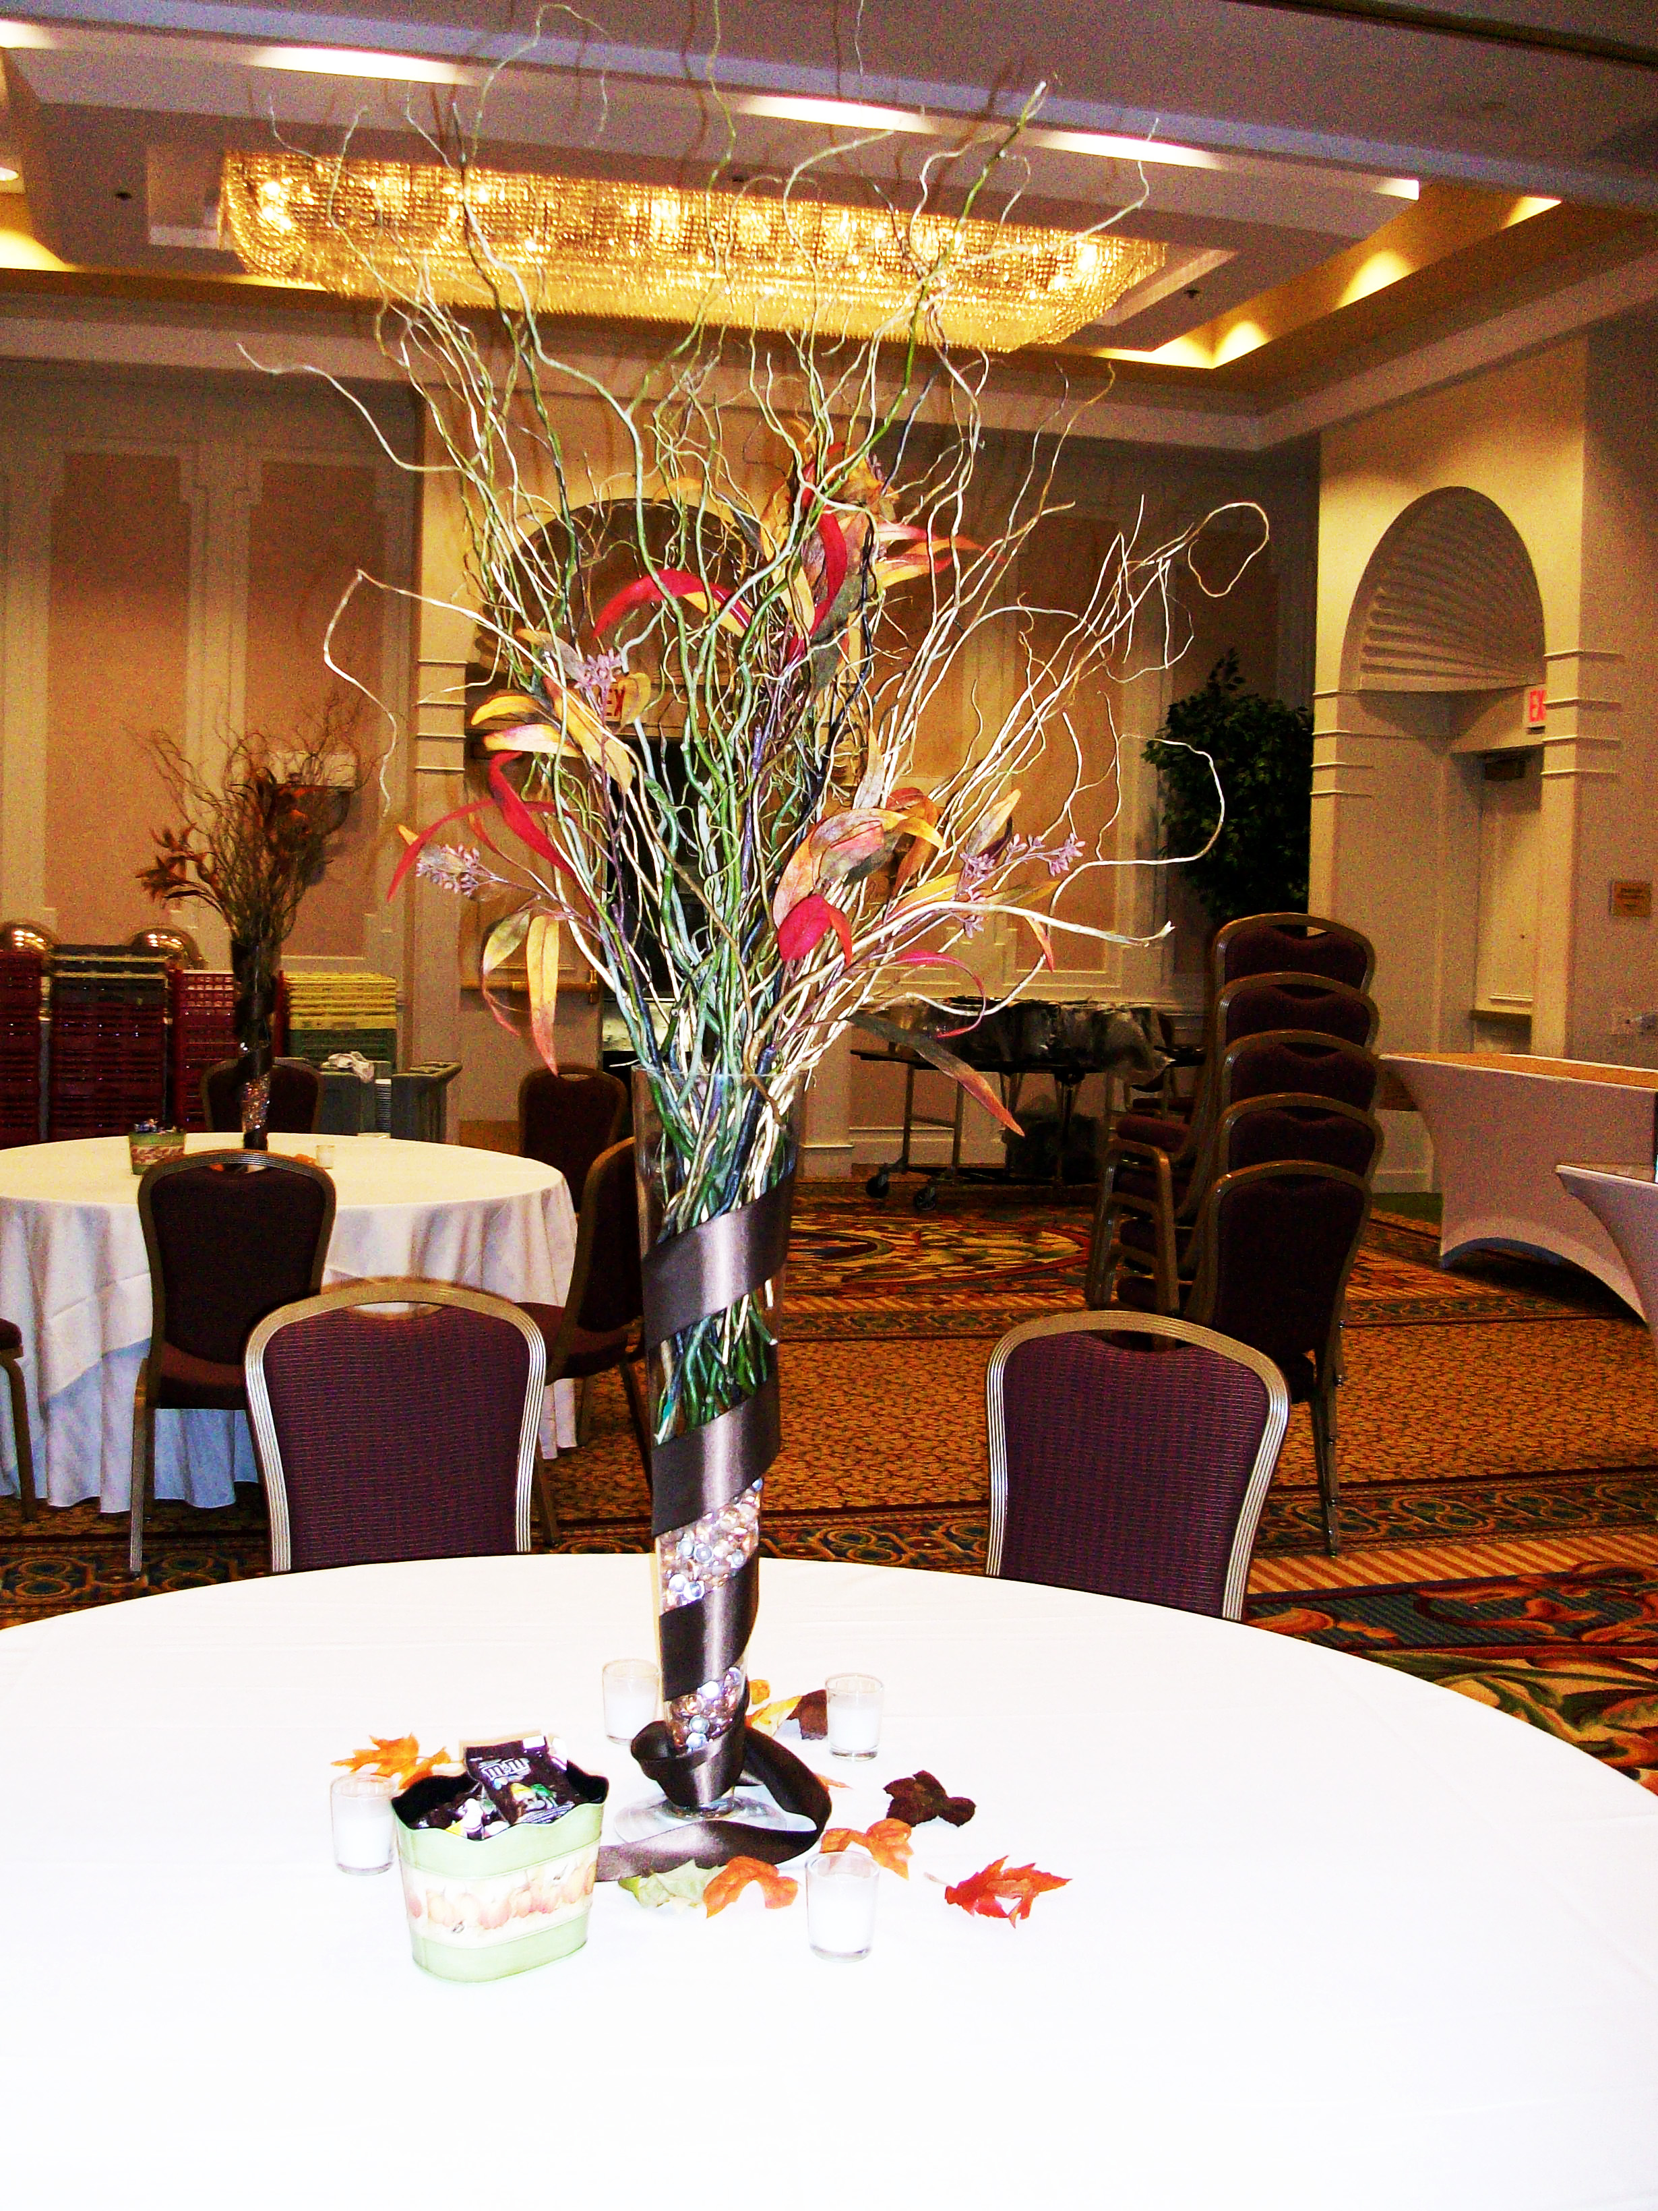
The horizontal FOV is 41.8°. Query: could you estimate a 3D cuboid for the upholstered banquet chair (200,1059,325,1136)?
[{"bbox_3d":[-2.010,0.316,7.676,0.443,0.939,0.593,0,5,-14],"label":"upholstered banquet chair"}]

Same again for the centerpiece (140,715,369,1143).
[{"bbox_3d":[-1.567,-0.445,5.923,0.600,1.210,0.550,0,6,-14],"label":"centerpiece"}]

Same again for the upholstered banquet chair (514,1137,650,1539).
[{"bbox_3d":[-0.774,0.534,5.461,0.580,0.920,0.450,5,6,30],"label":"upholstered banquet chair"}]

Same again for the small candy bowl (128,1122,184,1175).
[{"bbox_3d":[-1.794,0.118,5.799,0.150,0.130,0.115,0,6,-14],"label":"small candy bowl"}]

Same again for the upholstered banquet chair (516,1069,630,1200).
[{"bbox_3d":[-1.050,0.338,7.719,0.443,0.939,0.593,3,5,21],"label":"upholstered banquet chair"}]

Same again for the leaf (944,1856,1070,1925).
[{"bbox_3d":[0.140,0.610,1.695,0.100,0.028,0.075,1,6,-8],"label":"leaf"}]

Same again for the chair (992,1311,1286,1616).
[{"bbox_3d":[0.328,0.785,2.894,0.443,0.939,0.593,3,5,21],"label":"chair"}]

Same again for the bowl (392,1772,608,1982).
[{"bbox_3d":[-0.236,0.552,1.569,0.151,0.115,0.110,-2,6,-37],"label":"bowl"}]

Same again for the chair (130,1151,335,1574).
[{"bbox_3d":[-1.403,0.545,5.172,0.443,0.939,0.593,0,5,-14],"label":"chair"}]

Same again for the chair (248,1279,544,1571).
[{"bbox_3d":[-0.572,0.751,3.012,0.443,0.939,0.593,0,5,-18],"label":"chair"}]

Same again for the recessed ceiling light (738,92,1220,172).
[{"bbox_3d":[0.557,-3.602,8.050,1.900,0.100,0.150,0,6,-15],"label":"recessed ceiling light"}]

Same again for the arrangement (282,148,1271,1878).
[{"bbox_3d":[-0.051,-0.115,1.743,0.751,1.423,0.731,2,5,0],"label":"arrangement"}]

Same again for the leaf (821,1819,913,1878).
[{"bbox_3d":[0.032,0.601,1.765,0.077,0.030,0.062,1,5,0],"label":"leaf"}]

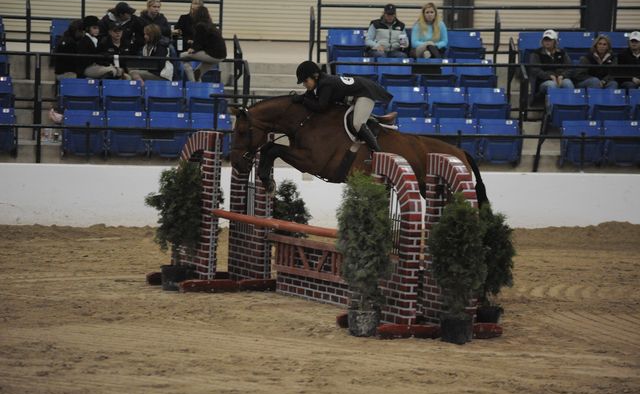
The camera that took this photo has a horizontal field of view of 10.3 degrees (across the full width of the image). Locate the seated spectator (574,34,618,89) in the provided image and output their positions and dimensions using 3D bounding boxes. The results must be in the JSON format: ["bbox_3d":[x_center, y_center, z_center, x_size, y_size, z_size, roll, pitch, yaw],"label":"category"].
[{"bbox_3d":[3.489,-1.450,45.000,0.520,1.180,0.750,1,4,-3],"label":"seated spectator"}]

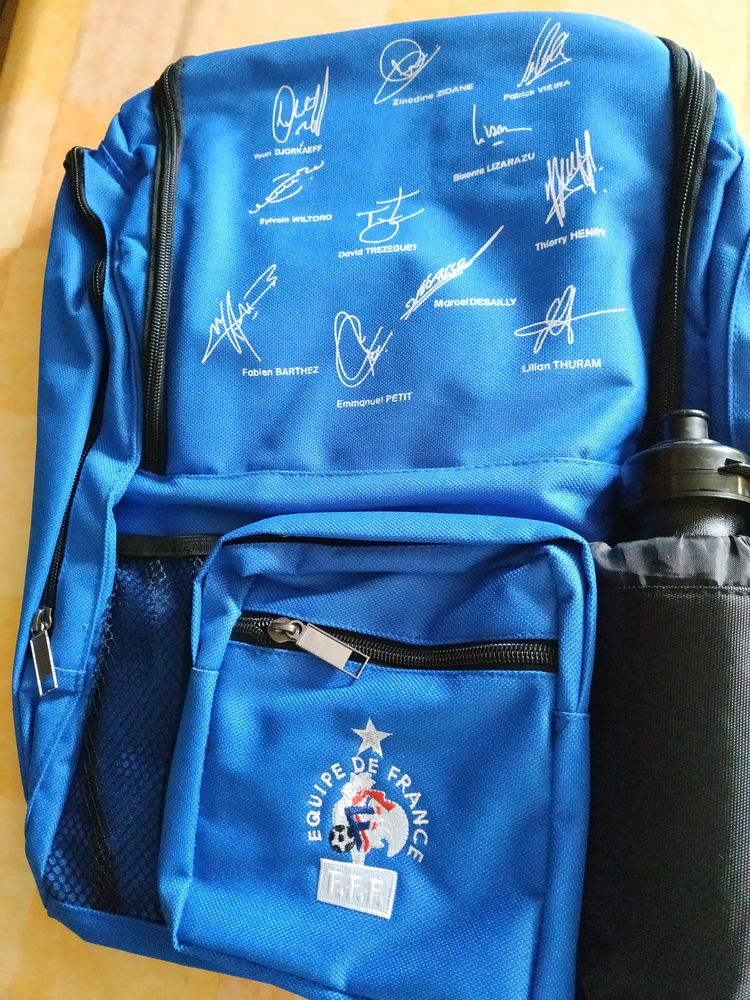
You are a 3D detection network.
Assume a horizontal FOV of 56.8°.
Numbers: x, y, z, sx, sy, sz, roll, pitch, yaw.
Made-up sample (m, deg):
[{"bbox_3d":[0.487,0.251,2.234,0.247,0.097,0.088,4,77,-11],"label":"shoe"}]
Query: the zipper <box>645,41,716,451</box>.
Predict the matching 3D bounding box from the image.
[{"bbox_3d":[0.141,-0.117,0.322,0.025,0.030,0.205,9,78,-10],"label":"zipper"}]

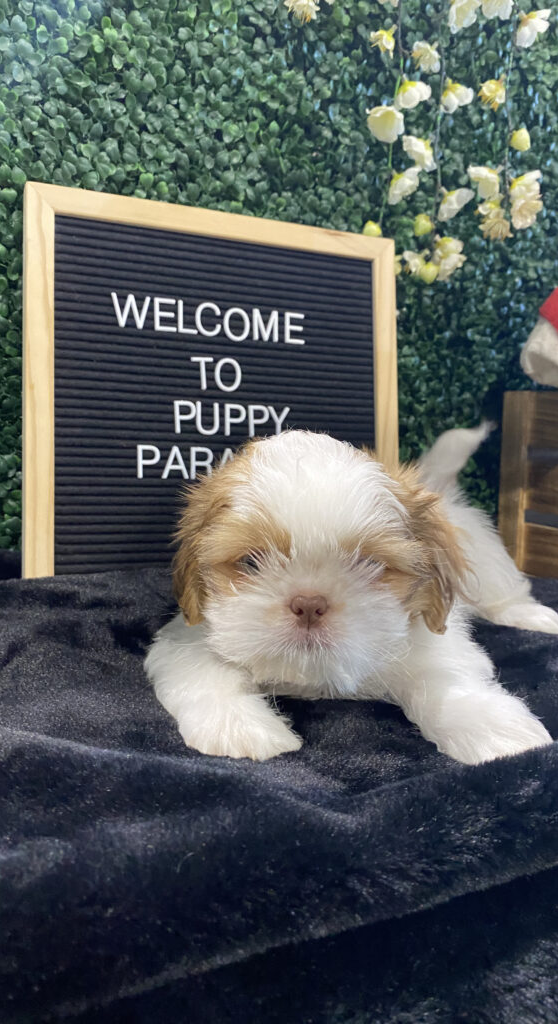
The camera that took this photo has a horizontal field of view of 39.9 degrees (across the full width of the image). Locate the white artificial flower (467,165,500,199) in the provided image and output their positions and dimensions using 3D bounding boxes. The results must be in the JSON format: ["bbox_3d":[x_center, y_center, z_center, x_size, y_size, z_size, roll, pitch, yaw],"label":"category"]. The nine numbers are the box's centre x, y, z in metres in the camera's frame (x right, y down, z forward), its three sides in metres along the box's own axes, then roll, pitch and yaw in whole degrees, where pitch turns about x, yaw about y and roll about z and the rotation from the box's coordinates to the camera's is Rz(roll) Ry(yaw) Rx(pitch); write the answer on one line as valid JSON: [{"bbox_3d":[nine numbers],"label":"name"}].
[{"bbox_3d":[0.183,-0.296,0.690,0.027,0.030,0.029,-8,12,-44],"label":"white artificial flower"}]

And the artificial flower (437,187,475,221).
[{"bbox_3d":[0.148,-0.257,0.640,0.029,0.025,0.025,-1,6,-30],"label":"artificial flower"}]

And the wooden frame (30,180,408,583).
[{"bbox_3d":[-0.036,-0.070,0.511,0.254,0.254,0.018,0,-3,-22],"label":"wooden frame"}]

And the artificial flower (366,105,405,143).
[{"bbox_3d":[0.090,-0.328,0.650,0.032,0.032,0.026,3,9,18],"label":"artificial flower"}]

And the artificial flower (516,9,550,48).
[{"bbox_3d":[0.218,-0.416,0.660,0.027,0.028,0.029,6,6,36],"label":"artificial flower"}]

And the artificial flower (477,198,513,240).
[{"bbox_3d":[0.186,-0.251,0.660,0.029,0.032,0.026,1,5,-12],"label":"artificial flower"}]

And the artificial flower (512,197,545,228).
[{"bbox_3d":[0.226,-0.273,0.700,0.030,0.030,0.024,-3,9,-20],"label":"artificial flower"}]

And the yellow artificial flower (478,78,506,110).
[{"bbox_3d":[0.180,-0.353,0.650,0.024,0.027,0.024,3,5,12],"label":"yellow artificial flower"}]

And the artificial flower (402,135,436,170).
[{"bbox_3d":[0.113,-0.290,0.620,0.027,0.027,0.024,5,6,23],"label":"artificial flower"}]

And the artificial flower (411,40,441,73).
[{"bbox_3d":[0.127,-0.391,0.660,0.026,0.028,0.028,-7,11,-40],"label":"artificial flower"}]

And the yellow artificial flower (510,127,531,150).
[{"bbox_3d":[0.217,-0.335,0.690,0.020,0.022,0.020,-3,9,-24],"label":"yellow artificial flower"}]

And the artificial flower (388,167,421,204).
[{"bbox_3d":[0.109,-0.284,0.668,0.027,0.032,0.029,9,12,44],"label":"artificial flower"}]

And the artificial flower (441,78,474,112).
[{"bbox_3d":[0.156,-0.364,0.672,0.027,0.030,0.029,8,11,40],"label":"artificial flower"}]

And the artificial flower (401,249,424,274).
[{"bbox_3d":[0.109,-0.204,0.625,0.021,0.022,0.021,4,5,17],"label":"artificial flower"}]

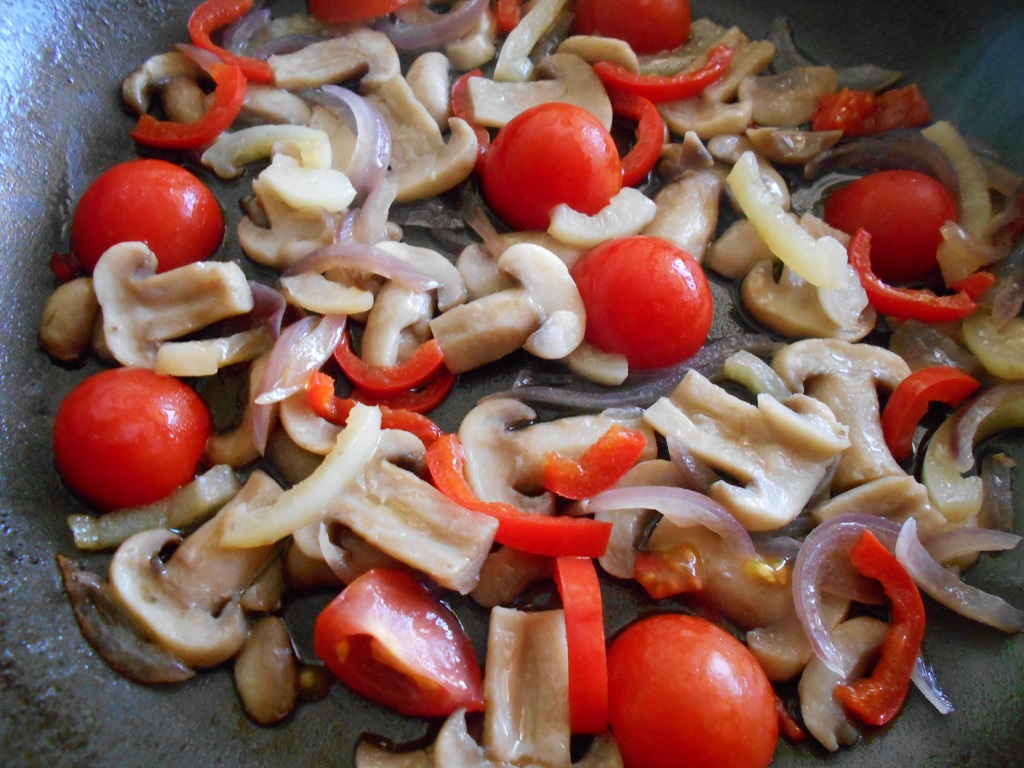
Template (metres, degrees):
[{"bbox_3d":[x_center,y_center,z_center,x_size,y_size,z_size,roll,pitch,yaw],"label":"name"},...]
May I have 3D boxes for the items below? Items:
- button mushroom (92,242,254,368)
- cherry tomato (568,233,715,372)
[{"bbox_3d":[-0.076,-0.015,0.179,0.033,0.013,0.029,-4,62,-4],"label":"button mushroom"},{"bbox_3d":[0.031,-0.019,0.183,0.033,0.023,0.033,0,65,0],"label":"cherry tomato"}]

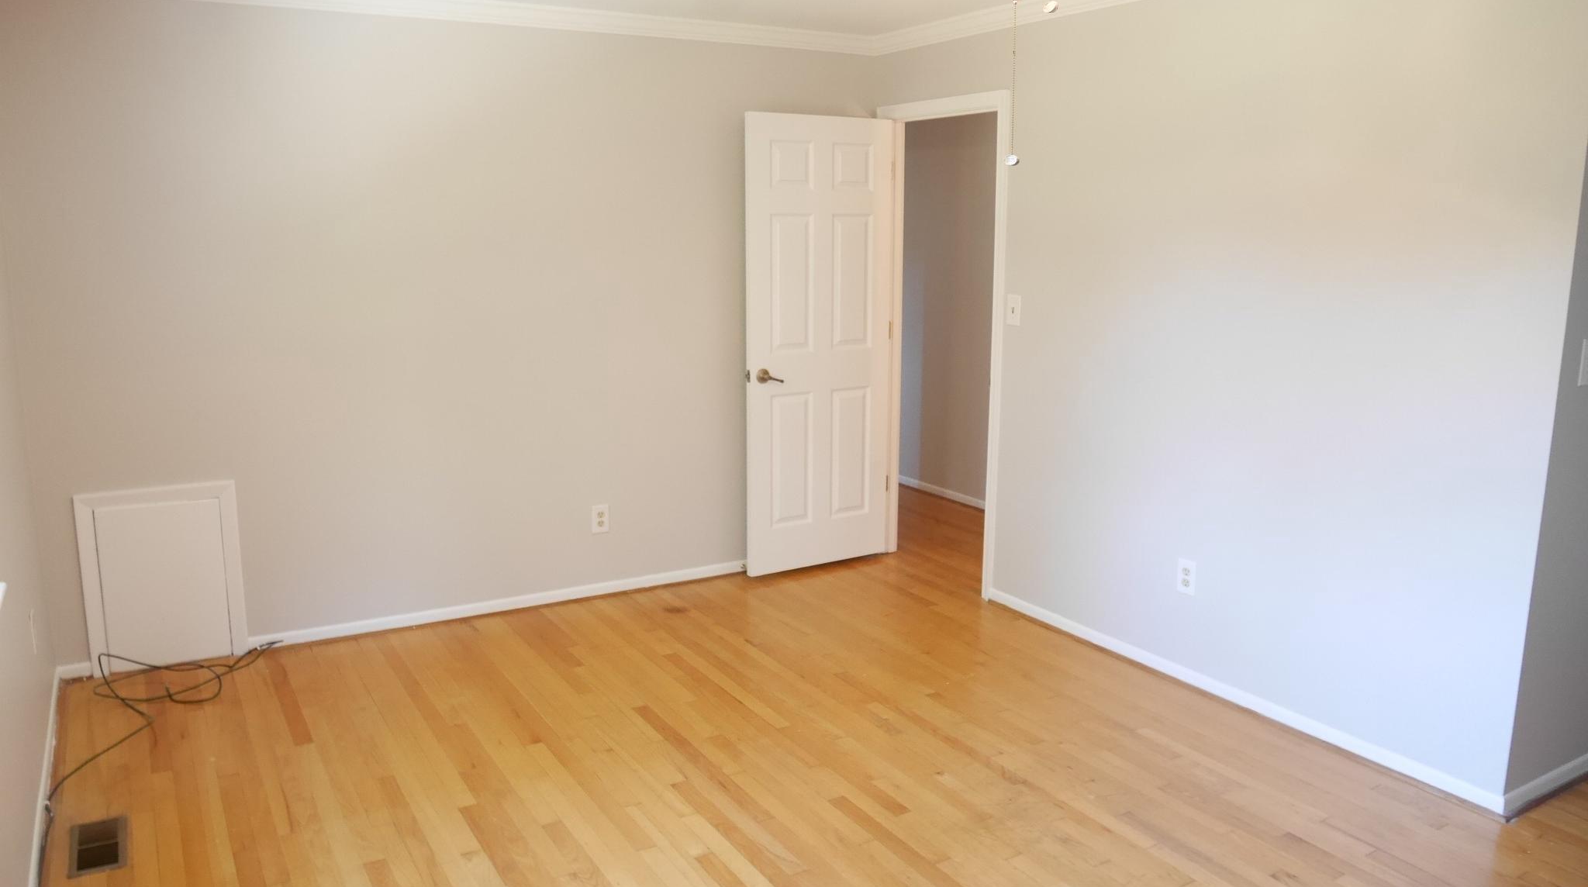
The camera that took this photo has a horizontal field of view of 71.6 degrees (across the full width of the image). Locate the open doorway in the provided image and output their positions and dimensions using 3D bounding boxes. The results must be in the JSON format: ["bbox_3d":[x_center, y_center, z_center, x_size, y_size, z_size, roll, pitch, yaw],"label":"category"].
[{"bbox_3d":[0.661,-0.443,4.953,0.120,2.104,0.891,-7,13,-30],"label":"open doorway"}]

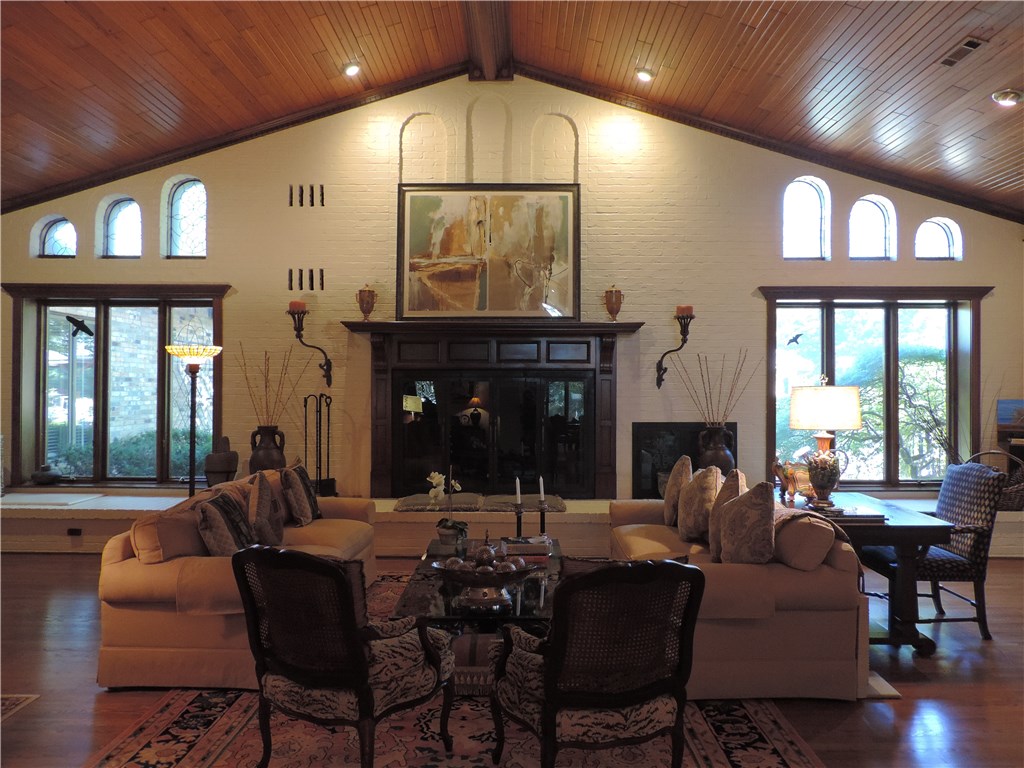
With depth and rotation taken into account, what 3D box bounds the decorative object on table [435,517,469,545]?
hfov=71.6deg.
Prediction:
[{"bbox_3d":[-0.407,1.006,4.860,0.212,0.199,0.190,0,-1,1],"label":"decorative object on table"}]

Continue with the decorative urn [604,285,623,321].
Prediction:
[{"bbox_3d":[0.976,-0.757,6.761,0.200,0.353,0.165,0,0,1],"label":"decorative urn"}]

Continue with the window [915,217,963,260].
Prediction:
[{"bbox_3d":[4.146,-1.413,6.987,0.458,0.428,0.150,0,0,1],"label":"window"}]

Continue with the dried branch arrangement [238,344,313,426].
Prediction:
[{"bbox_3d":[-2.292,0.015,6.880,0.717,0.804,0.500,0,-1,1],"label":"dried branch arrangement"}]

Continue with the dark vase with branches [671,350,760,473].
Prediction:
[{"bbox_3d":[1.972,0.412,6.880,0.872,1.492,0.580,0,-1,1],"label":"dark vase with branches"}]

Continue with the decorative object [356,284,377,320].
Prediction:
[{"bbox_3d":[-1.387,-0.770,6.789,0.201,0.364,0.165,0,0,1],"label":"decorative object"}]

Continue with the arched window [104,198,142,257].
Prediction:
[{"bbox_3d":[-3.969,-1.614,7.300,0.450,0.630,0.080,0,-1,1],"label":"arched window"}]

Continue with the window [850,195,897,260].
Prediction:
[{"bbox_3d":[3.512,-1.522,6.995,0.464,0.643,0.150,0,0,1],"label":"window"}]

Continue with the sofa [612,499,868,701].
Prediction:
[{"bbox_3d":[1.220,1.085,4.482,0.927,0.860,2.150,0,0,1],"label":"sofa"}]

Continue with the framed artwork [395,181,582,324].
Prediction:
[{"bbox_3d":[-0.234,-1.316,7.080,1.825,1.376,0.060,0,-3,1],"label":"framed artwork"}]

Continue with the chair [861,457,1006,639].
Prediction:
[{"bbox_3d":[2.573,1.012,4.473,0.670,1.020,0.570,0,0,-2],"label":"chair"}]

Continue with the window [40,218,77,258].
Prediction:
[{"bbox_3d":[-4.637,-1.511,7.300,0.420,0.430,0.080,0,-1,1],"label":"window"}]

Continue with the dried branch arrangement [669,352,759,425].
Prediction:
[{"bbox_3d":[1.972,0.039,6.880,0.872,0.746,0.580,0,-1,1],"label":"dried branch arrangement"}]

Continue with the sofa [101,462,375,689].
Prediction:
[{"bbox_3d":[-1.554,1.070,4.544,0.933,0.860,2.119,0,0,1],"label":"sofa"}]

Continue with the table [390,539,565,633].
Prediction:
[{"bbox_3d":[-0.121,1.304,4.115,0.880,0.440,1.690,0,-1,1],"label":"table"}]

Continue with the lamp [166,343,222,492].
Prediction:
[{"bbox_3d":[-2.530,0.588,5.627,0.459,1.827,0.459,0,0,1],"label":"lamp"}]

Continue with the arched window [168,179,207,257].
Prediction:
[{"bbox_3d":[-3.224,-1.640,7.076,0.450,0.823,0.150,0,0,1],"label":"arched window"}]

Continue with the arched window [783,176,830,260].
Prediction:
[{"bbox_3d":[2.871,-1.611,7.003,0.470,0.819,0.150,0,0,1],"label":"arched window"}]

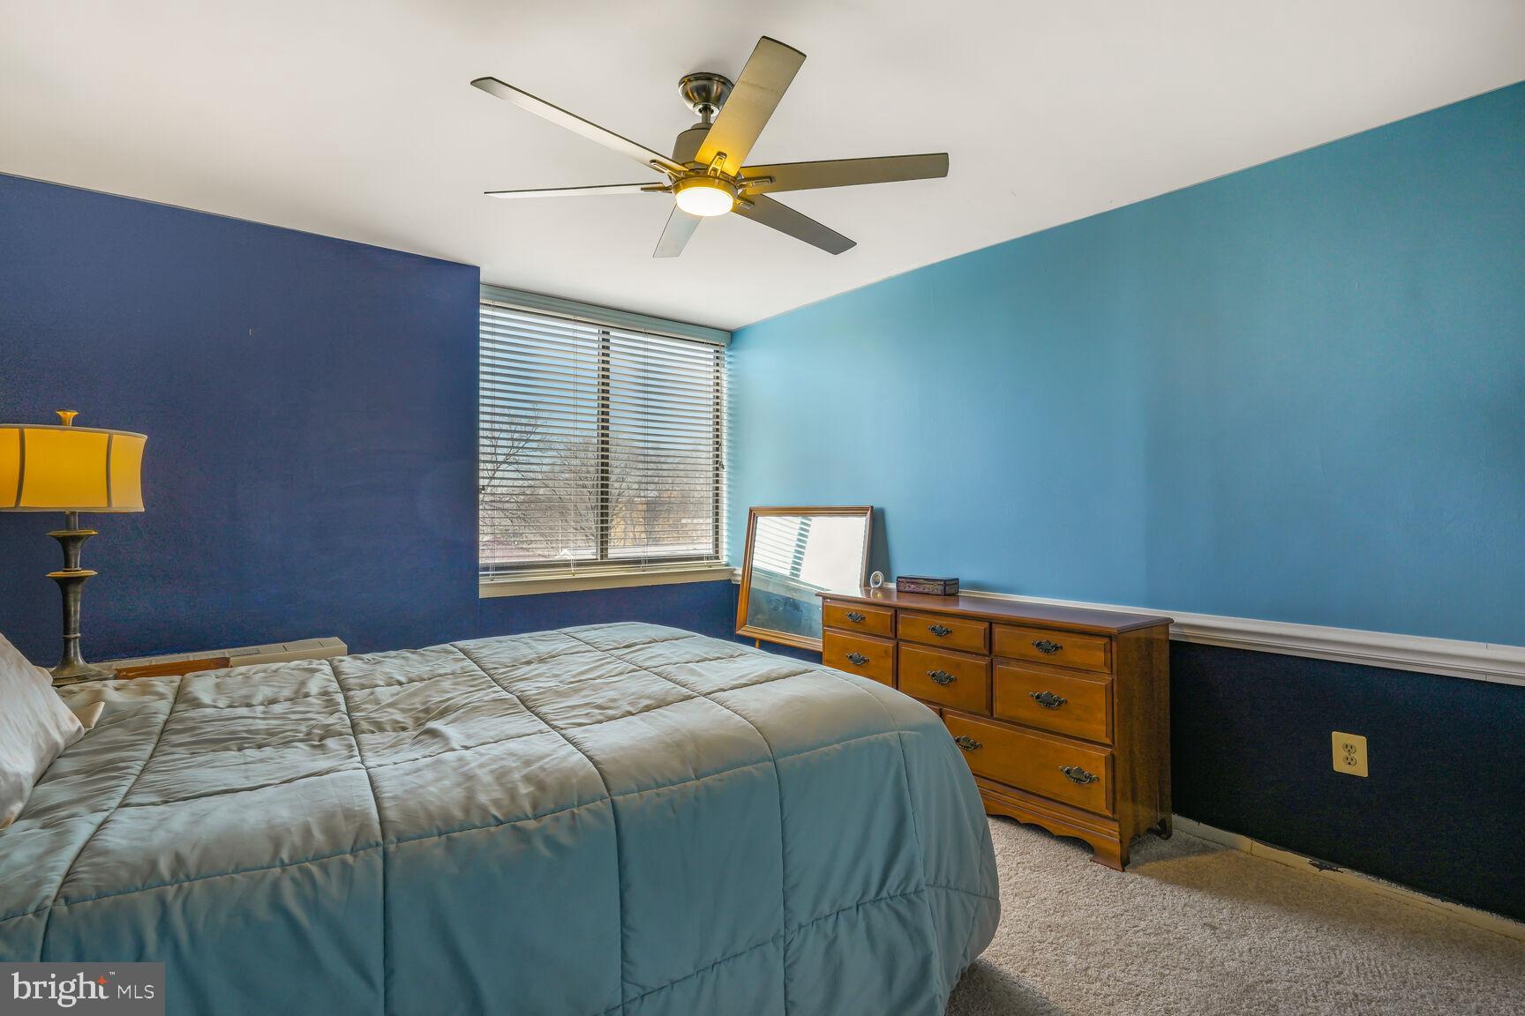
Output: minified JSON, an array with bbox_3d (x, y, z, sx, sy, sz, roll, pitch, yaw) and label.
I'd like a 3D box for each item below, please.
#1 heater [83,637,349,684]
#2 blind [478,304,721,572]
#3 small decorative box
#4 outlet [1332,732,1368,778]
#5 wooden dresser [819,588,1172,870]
[{"bbox_3d":[-2.254,0.886,2.759,1.130,0.620,0.235,0,0,-39],"label":"heater"},{"bbox_3d":[-0.911,-0.368,4.369,1.680,1.480,0.100,0,0,-39],"label":"blind"},{"bbox_3d":[0.786,0.369,3.423,0.240,0.070,0.130,0,0,41],"label":"small decorative box"},{"bbox_3d":[1.882,0.790,2.307,0.009,0.127,0.088,0,0,-39],"label":"outlet"},{"bbox_3d":[0.882,0.809,3.094,0.425,0.805,1.475,0,0,-39],"label":"wooden dresser"}]

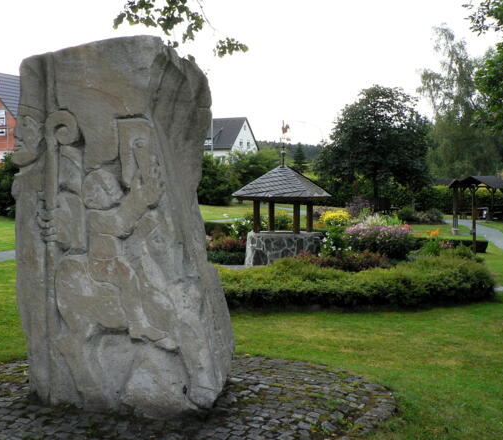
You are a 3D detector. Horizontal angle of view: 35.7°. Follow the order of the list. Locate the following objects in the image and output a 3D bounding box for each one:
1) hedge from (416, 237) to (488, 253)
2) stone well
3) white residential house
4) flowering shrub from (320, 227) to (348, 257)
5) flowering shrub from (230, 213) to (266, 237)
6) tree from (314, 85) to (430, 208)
[{"bbox_3d":[6.129,0.751,23.900,2.300,0.450,0.950,0,2,0],"label":"hedge"},{"bbox_3d":[0.767,0.707,18.700,1.870,0.830,1.870,0,2,0],"label":"stone well"},{"bbox_3d":[-6.220,-12.359,126.000,11.500,8.200,10.200,1,2,25],"label":"white residential house"},{"bbox_3d":[1.958,0.566,18.400,0.670,0.820,0.680,0,2,0],"label":"flowering shrub"},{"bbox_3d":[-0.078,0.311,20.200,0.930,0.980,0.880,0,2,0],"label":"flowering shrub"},{"bbox_3d":[8.068,-4.734,52.000,7.700,8.600,7.600,0,2,0],"label":"tree"}]

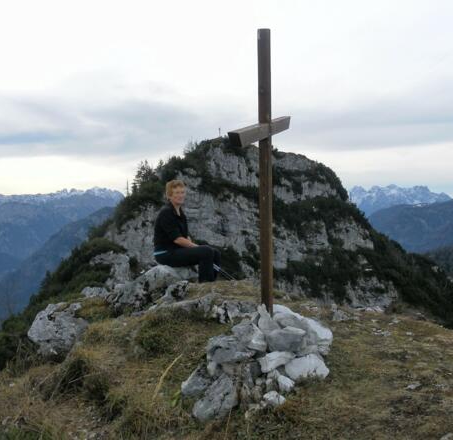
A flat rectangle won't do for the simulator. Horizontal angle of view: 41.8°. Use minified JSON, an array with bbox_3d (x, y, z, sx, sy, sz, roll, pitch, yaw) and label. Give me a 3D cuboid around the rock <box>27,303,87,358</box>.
[{"bbox_3d":[-1.480,0.965,5.200,0.500,0.460,0.450,0,1,0],"label":"rock"}]

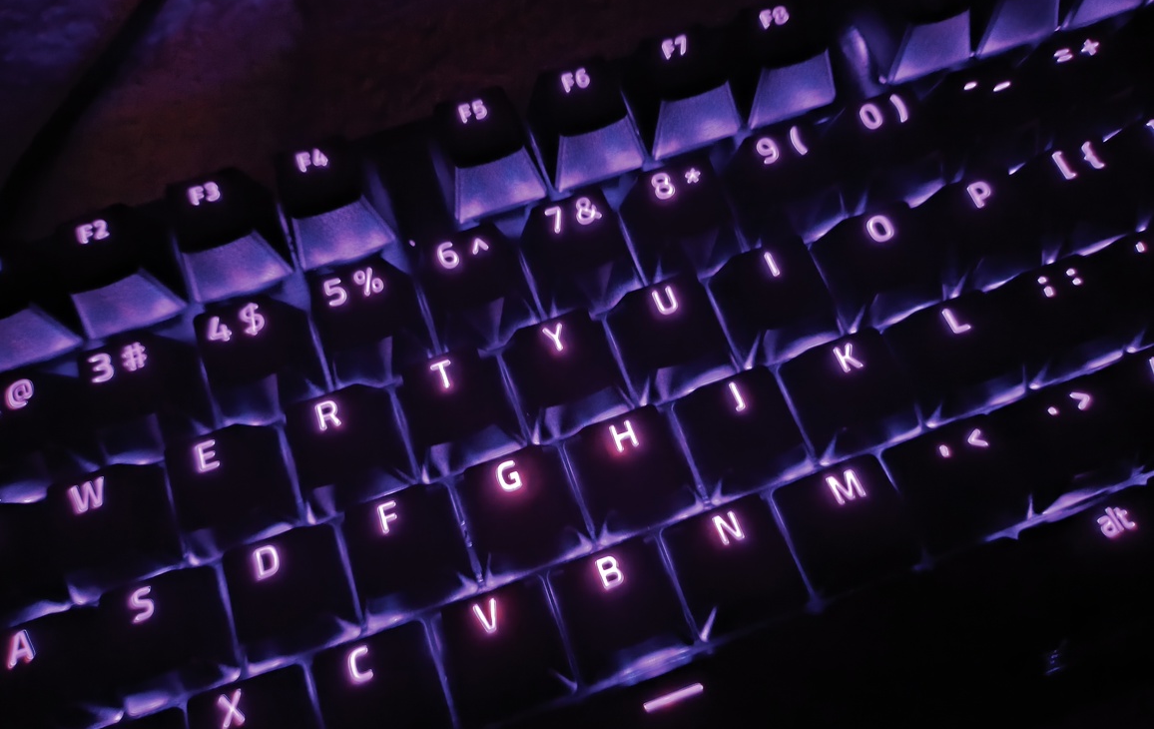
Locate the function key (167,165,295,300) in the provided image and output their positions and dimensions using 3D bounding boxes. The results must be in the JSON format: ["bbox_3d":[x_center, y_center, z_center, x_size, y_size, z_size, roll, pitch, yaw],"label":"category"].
[{"bbox_3d":[-0.061,-0.023,0.144,0.018,0.011,0.018,-19,72,-6],"label":"function key"}]

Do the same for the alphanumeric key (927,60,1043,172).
[{"bbox_3d":[0.072,-0.045,0.150,0.018,0.011,0.018,-19,72,-6],"label":"alphanumeric key"}]

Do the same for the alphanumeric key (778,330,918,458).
[{"bbox_3d":[0.045,0.005,0.135,0.018,0.009,0.018,-19,73,-5],"label":"alphanumeric key"}]

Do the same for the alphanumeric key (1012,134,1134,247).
[{"bbox_3d":[0.088,-0.030,0.146,0.018,0.009,0.018,-19,72,-5],"label":"alphanumeric key"}]

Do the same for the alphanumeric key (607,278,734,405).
[{"bbox_3d":[0.016,-0.006,0.139,0.018,0.009,0.018,-19,73,-5],"label":"alphanumeric key"}]

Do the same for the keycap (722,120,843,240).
[{"bbox_3d":[0.037,-0.031,0.146,0.018,0.011,0.018,-19,73,-5],"label":"keycap"}]

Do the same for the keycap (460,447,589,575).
[{"bbox_3d":[-0.009,0.022,0.130,0.018,0.008,0.018,-19,72,-5],"label":"keycap"}]

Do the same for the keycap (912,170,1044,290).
[{"bbox_3d":[0.070,-0.023,0.144,0.018,0.010,0.018,-19,73,-5],"label":"keycap"}]

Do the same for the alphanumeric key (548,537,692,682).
[{"bbox_3d":[0.006,0.036,0.125,0.018,0.009,0.018,-19,72,-6],"label":"alphanumeric key"}]

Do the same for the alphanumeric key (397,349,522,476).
[{"bbox_3d":[-0.020,0.007,0.136,0.018,0.010,0.018,-19,73,-5],"label":"alphanumeric key"}]

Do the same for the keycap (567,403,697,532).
[{"bbox_3d":[0.009,0.016,0.132,0.018,0.009,0.018,-19,72,-6],"label":"keycap"}]

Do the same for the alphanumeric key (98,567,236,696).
[{"bbox_3d":[-0.063,0.040,0.125,0.018,0.008,0.018,-19,72,-5],"label":"alphanumeric key"}]

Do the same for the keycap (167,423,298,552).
[{"bbox_3d":[-0.056,0.020,0.132,0.018,0.010,0.018,-19,73,-5],"label":"keycap"}]

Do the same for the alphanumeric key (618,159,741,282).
[{"bbox_3d":[0.019,-0.026,0.145,0.018,0.011,0.018,-19,72,-5],"label":"alphanumeric key"}]

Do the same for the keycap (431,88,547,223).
[{"bbox_3d":[-0.016,-0.038,0.148,0.018,0.011,0.018,-19,72,-6],"label":"keycap"}]

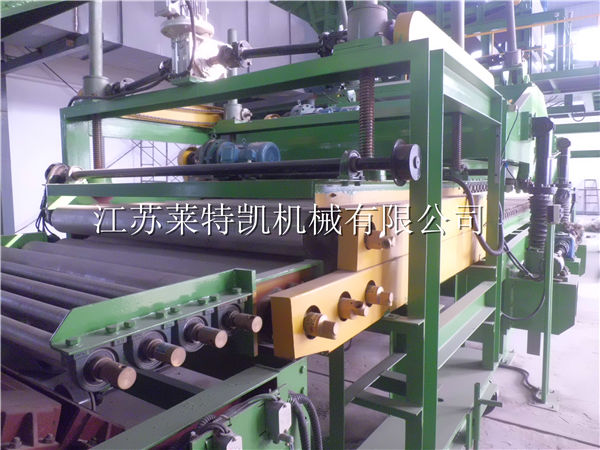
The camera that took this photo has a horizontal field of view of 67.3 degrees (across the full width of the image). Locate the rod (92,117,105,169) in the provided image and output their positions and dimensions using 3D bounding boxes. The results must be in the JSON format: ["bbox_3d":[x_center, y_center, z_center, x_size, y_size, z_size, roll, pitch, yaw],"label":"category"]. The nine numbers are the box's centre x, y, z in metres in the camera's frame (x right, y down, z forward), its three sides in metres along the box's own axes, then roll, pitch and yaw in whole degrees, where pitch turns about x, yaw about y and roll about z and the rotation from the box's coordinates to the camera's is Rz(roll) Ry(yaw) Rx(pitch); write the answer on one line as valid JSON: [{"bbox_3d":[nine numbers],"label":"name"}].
[{"bbox_3d":[-1.769,-0.712,3.962,0.078,0.490,0.078,3,6,34],"label":"rod"}]

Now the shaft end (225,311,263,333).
[{"bbox_3d":[-0.219,0.367,1.713,0.145,0.061,0.061,3,6,34],"label":"shaft end"}]

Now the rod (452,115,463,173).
[{"bbox_3d":[1.391,-0.724,3.969,0.077,0.510,0.077,3,6,34],"label":"rod"}]

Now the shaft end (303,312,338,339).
[{"bbox_3d":[0.095,0.436,1.951,0.128,0.092,0.092,3,6,34],"label":"shaft end"}]

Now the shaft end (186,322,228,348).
[{"bbox_3d":[-0.324,0.382,1.561,0.145,0.061,0.061,3,6,34],"label":"shaft end"}]

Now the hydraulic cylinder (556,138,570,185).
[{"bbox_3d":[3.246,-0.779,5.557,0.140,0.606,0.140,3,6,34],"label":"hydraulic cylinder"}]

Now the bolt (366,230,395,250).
[{"bbox_3d":[0.333,0.064,1.867,0.102,0.076,0.076,3,7,35],"label":"bolt"}]

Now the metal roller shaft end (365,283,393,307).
[{"bbox_3d":[0.432,0.385,2.445,0.120,0.095,0.095,3,6,34],"label":"metal roller shaft end"}]

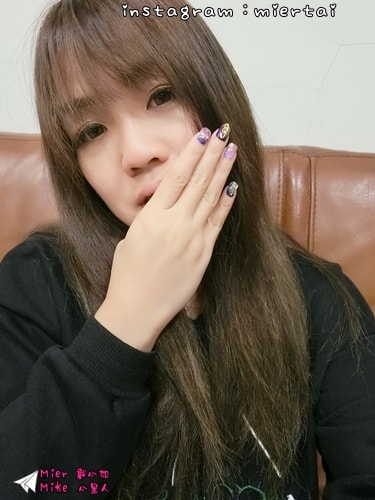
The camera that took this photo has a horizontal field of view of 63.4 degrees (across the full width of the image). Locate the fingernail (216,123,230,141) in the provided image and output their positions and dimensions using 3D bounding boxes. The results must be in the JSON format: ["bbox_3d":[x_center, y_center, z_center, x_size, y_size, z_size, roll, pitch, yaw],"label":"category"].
[{"bbox_3d":[0.034,-0.109,0.281,0.010,0.015,0.004,24,-11,-14],"label":"fingernail"}]

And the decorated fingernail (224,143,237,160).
[{"bbox_3d":[0.041,-0.092,0.282,0.010,0.014,0.004,21,-11,-12],"label":"decorated fingernail"}]

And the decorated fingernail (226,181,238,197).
[{"bbox_3d":[0.042,-0.057,0.282,0.009,0.014,0.004,23,-11,-15],"label":"decorated fingernail"}]

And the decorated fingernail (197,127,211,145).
[{"bbox_3d":[0.016,-0.104,0.277,0.010,0.015,0.004,23,-11,-8],"label":"decorated fingernail"}]

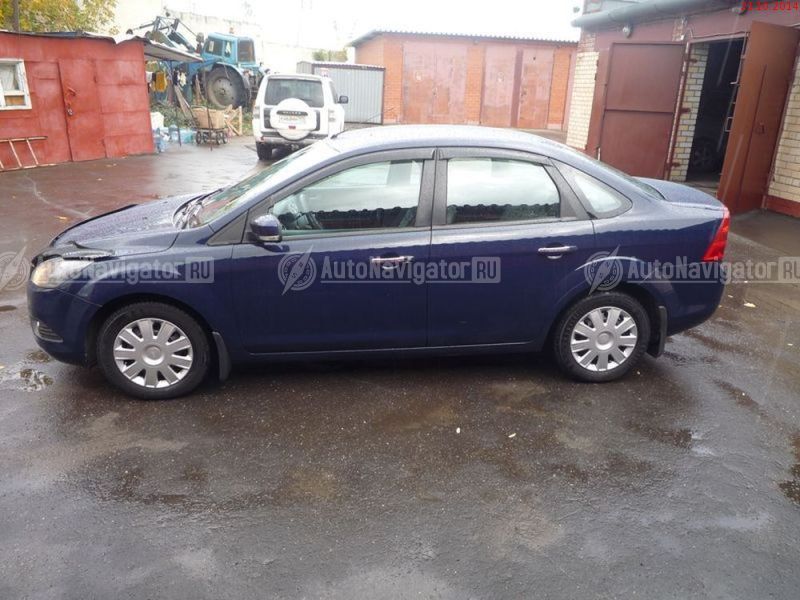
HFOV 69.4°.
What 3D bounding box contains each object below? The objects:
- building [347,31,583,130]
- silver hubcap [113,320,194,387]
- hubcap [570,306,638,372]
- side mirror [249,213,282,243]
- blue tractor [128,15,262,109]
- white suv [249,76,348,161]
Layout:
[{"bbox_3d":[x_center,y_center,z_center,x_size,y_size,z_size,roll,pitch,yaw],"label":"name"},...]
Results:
[{"bbox_3d":[3.064,-9.998,26.364,10.000,3.360,6.600,-4,22,-14],"label":"building"},{"bbox_3d":[-1.373,0.292,3.239,0.430,0.430,0.060,-1,21,-6],"label":"silver hubcap"},{"bbox_3d":[1.248,0.234,3.550,0.430,0.430,0.060,-1,21,-7],"label":"hubcap"},{"bbox_3d":[-0.694,-0.376,3.014,0.155,0.165,0.220,-1,21,-7],"label":"side mirror"},{"bbox_3d":[-7.510,-8.827,21.783,4.900,3.000,2.000,13,23,15],"label":"blue tractor"},{"bbox_3d":[-2.346,-4.597,14.209,1.900,1.870,4.850,0,21,-4],"label":"white suv"}]

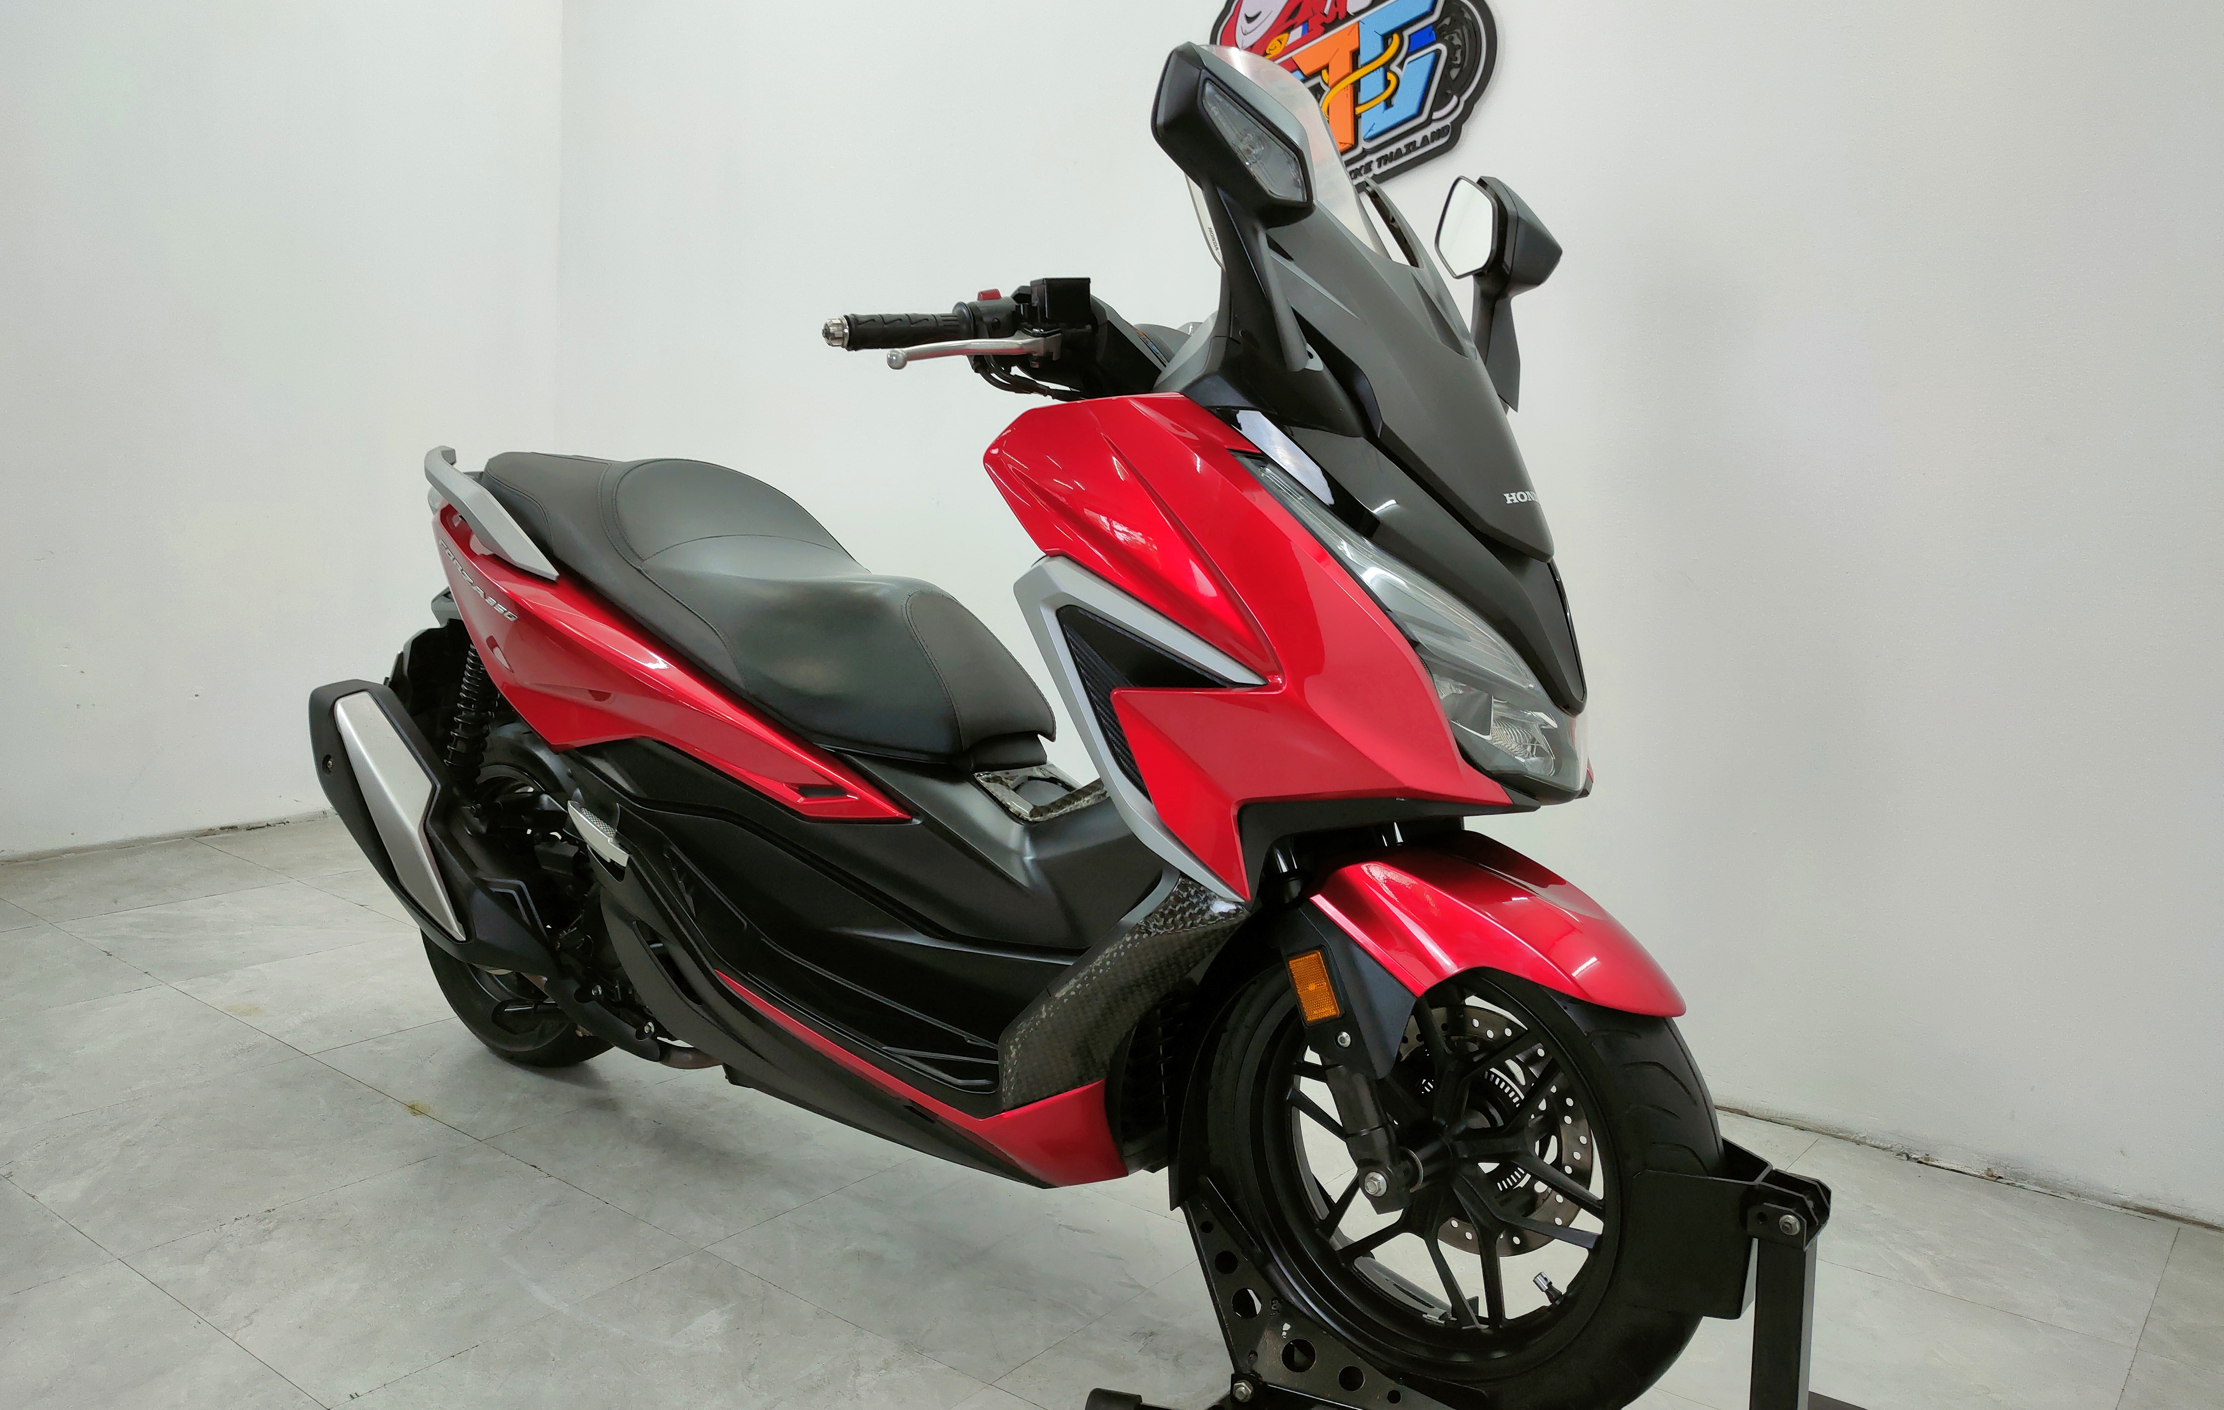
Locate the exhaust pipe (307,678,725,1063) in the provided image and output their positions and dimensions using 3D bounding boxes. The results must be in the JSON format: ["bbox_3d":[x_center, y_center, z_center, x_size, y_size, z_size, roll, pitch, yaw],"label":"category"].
[{"bbox_3d":[-0.777,0.214,2.652,0.840,0.370,0.210,9,11,40],"label":"exhaust pipe"}]

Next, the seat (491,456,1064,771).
[{"bbox_3d":[-0.445,-0.147,2.607,1.040,0.310,0.340,9,9,40],"label":"seat"}]

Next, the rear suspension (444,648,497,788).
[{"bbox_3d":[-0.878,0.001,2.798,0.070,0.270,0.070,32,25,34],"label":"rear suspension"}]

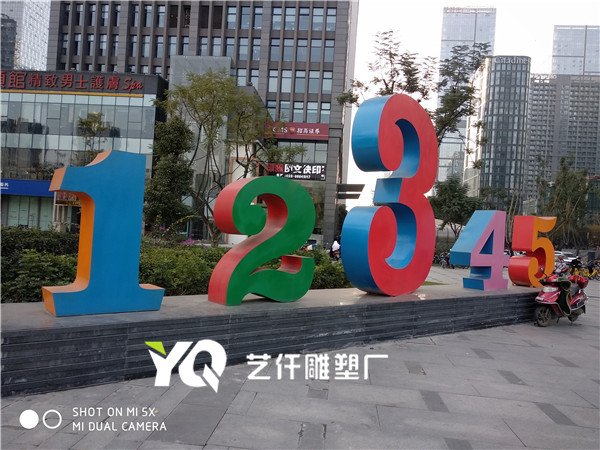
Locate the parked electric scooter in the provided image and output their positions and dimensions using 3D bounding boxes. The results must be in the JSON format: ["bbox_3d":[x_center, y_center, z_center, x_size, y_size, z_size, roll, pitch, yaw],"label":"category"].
[{"bbox_3d":[5.325,1.470,9.184,1.720,1.100,0.680,4,0,-37],"label":"parked electric scooter"}]

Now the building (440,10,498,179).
[{"bbox_3d":[140.941,-85.890,397.438,42.917,196.541,32.000,3,0,10],"label":"building"}]

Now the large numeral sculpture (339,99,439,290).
[{"bbox_3d":[1.670,-0.476,7.930,0.530,3.363,2.143,3,0,44],"label":"large numeral sculpture"}]

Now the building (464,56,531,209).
[{"bbox_3d":[93.360,-33.197,218.990,18.494,83.460,34.019,3,0,7],"label":"building"}]

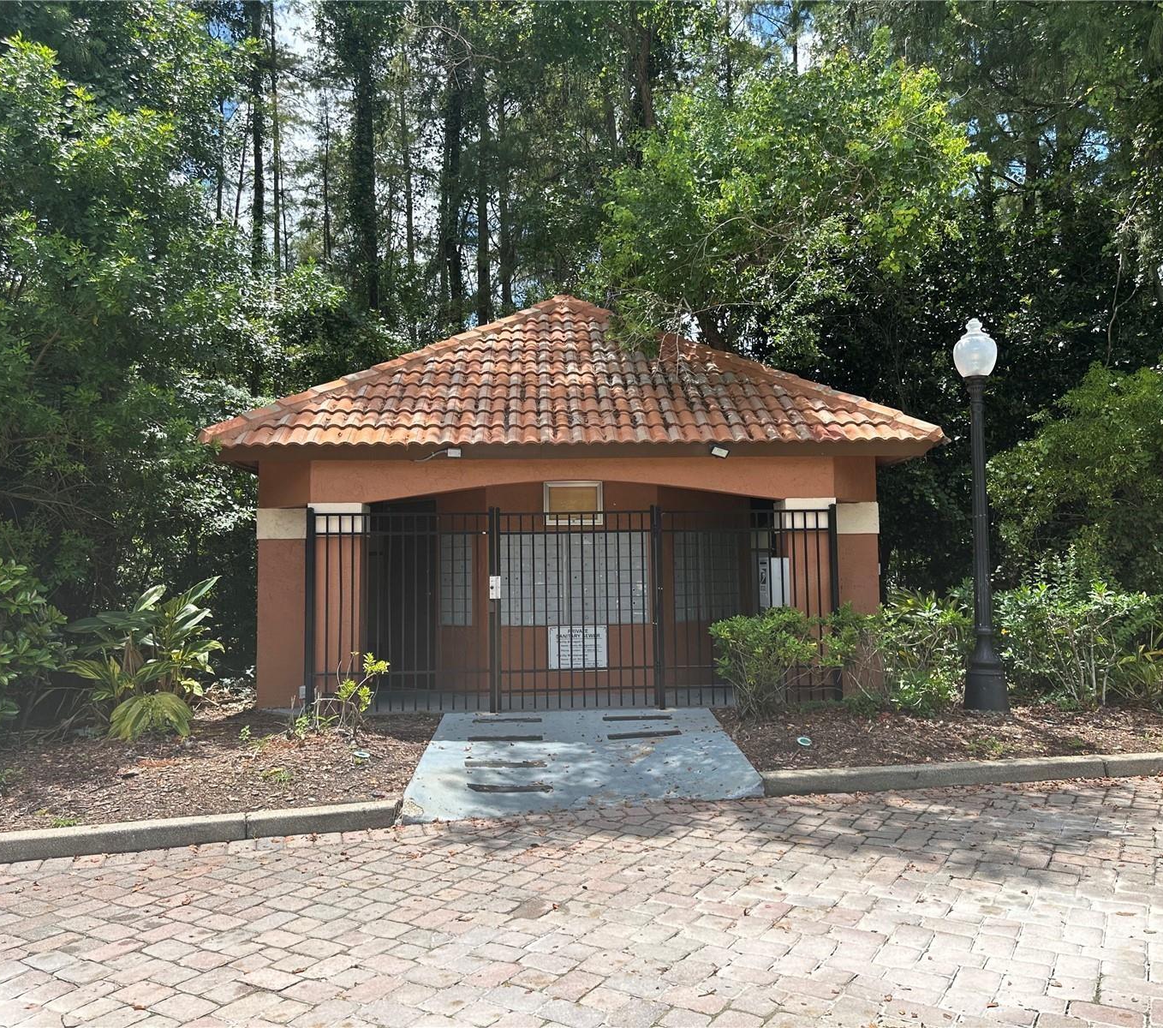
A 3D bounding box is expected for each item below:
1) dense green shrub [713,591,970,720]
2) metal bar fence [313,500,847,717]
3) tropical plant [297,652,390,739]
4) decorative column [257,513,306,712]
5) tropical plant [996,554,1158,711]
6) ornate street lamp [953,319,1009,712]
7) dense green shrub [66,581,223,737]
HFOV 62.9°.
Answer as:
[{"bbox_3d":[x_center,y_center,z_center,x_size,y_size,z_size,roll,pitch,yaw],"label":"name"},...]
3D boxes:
[{"bbox_3d":[2.389,1.307,8.681,2.382,1.114,1.000,-1,-5,-3],"label":"dense green shrub"},{"bbox_3d":[-0.061,0.880,9.022,5.086,1.912,0.120,-1,-5,-3],"label":"metal bar fence"},{"bbox_3d":[-2.035,1.545,8.120,0.778,0.732,0.600,-1,-5,-3],"label":"tropical plant"},{"bbox_3d":[-2.970,0.946,9.600,0.501,1.982,0.480,-1,-5,-3],"label":"decorative column"},{"bbox_3d":[4.876,1.159,9.351,1.580,1.464,1.200,-1,-5,-3],"label":"tropical plant"},{"bbox_3d":[3.773,-0.023,8.933,0.420,3.705,0.420,-1,-5,-3],"label":"ornate street lamp"},{"bbox_3d":[-3.910,1.283,8.501,1.320,1.400,1.150,-1,-5,-3],"label":"dense green shrub"}]

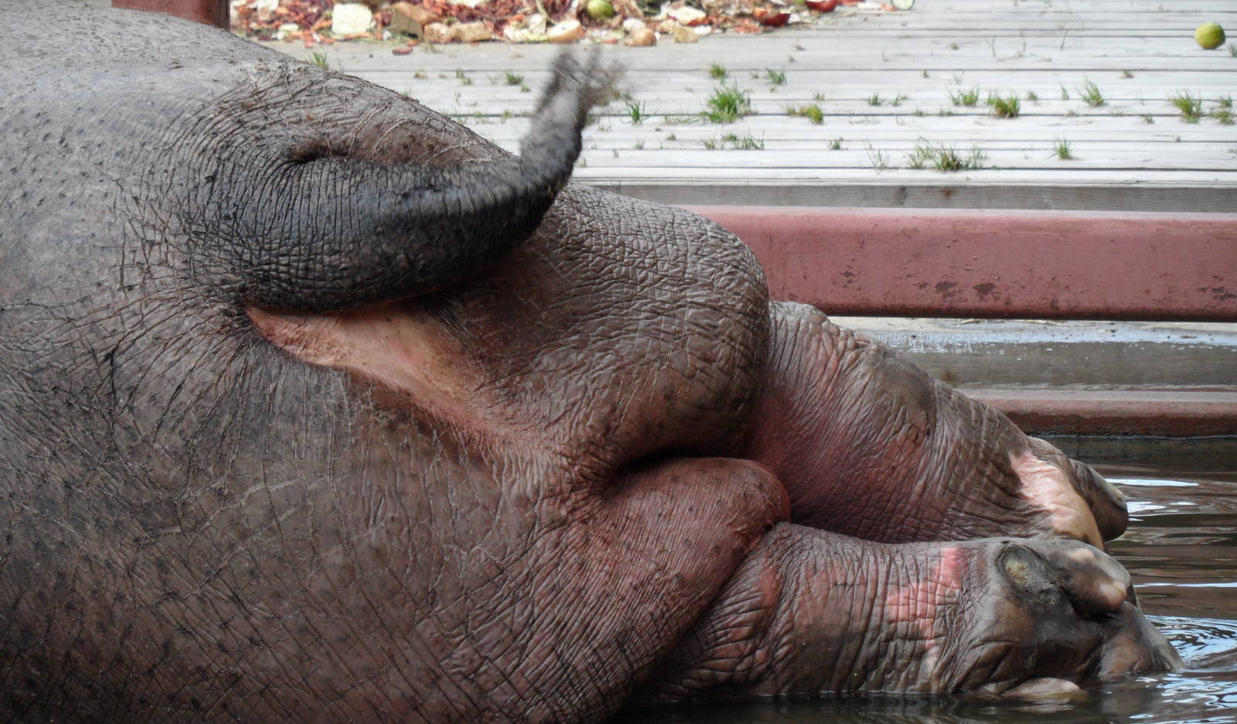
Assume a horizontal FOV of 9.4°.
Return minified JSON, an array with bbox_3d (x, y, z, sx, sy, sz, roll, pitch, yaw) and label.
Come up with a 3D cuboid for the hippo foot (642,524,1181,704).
[{"bbox_3d":[0.390,0.344,10.000,0.700,0.235,0.270,0,7,-8],"label":"hippo foot"}]

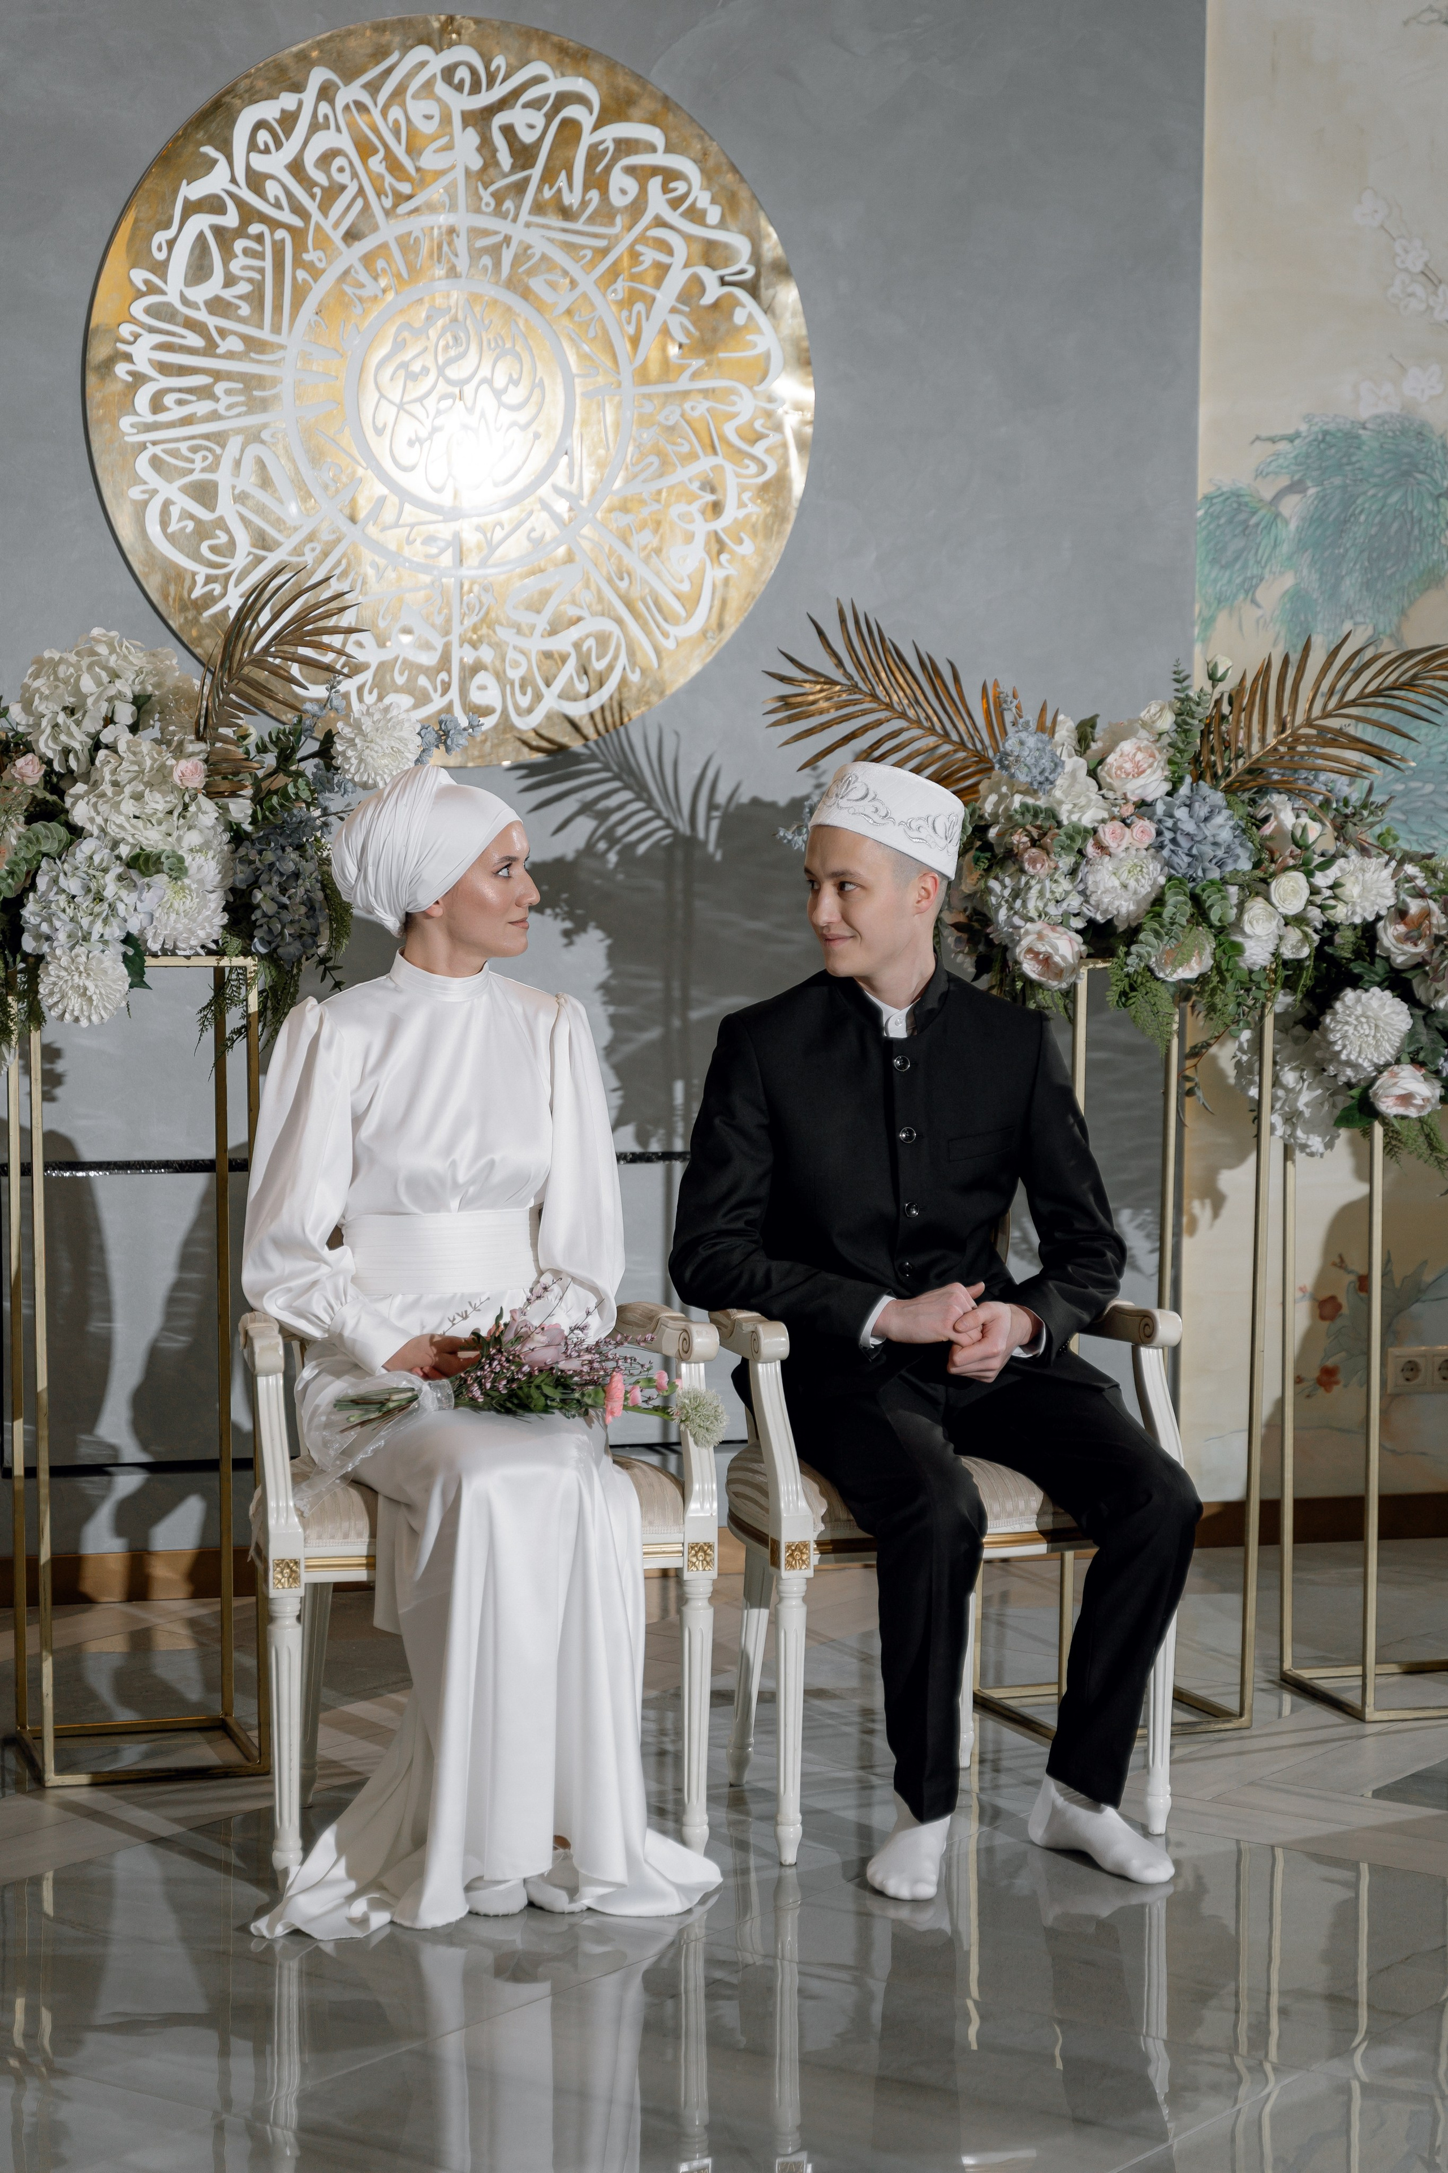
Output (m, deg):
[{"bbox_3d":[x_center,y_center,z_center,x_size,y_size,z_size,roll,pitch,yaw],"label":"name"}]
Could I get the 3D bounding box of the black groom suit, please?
[{"bbox_3d":[0.247,0.368,5.102,0.600,1.040,0.620,-1,5,-15],"label":"black groom suit"}]

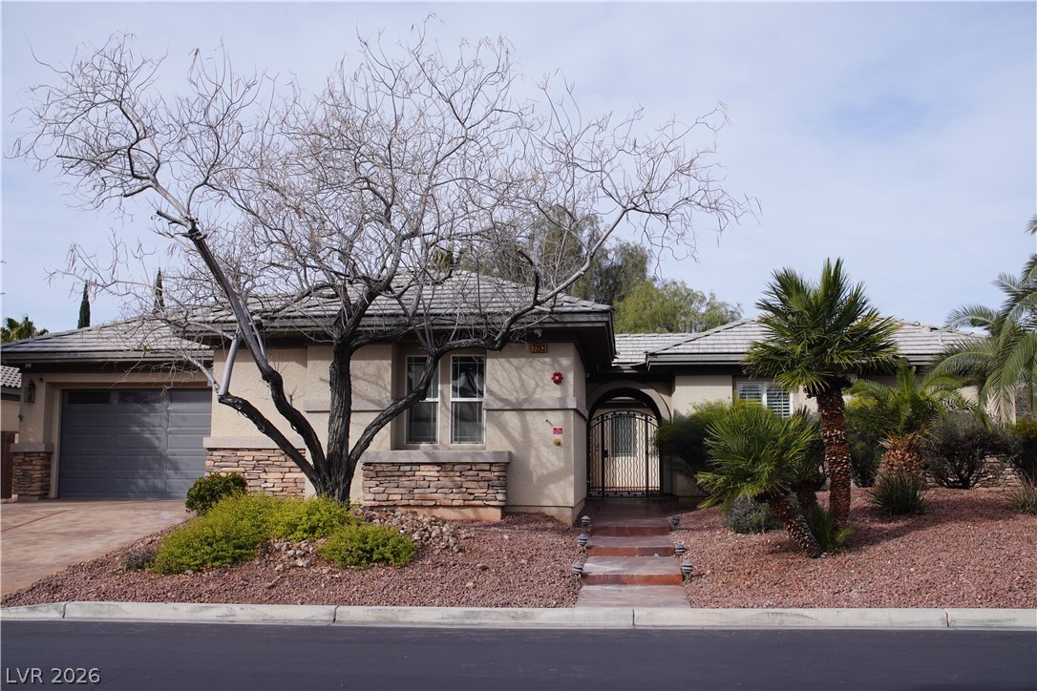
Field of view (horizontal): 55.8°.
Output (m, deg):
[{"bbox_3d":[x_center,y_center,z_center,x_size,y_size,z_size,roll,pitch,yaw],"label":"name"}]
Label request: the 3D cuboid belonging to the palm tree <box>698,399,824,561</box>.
[{"bbox_3d":[3.226,1.800,13.050,1.600,2.000,1.500,-1,-5,7],"label":"palm tree"}]

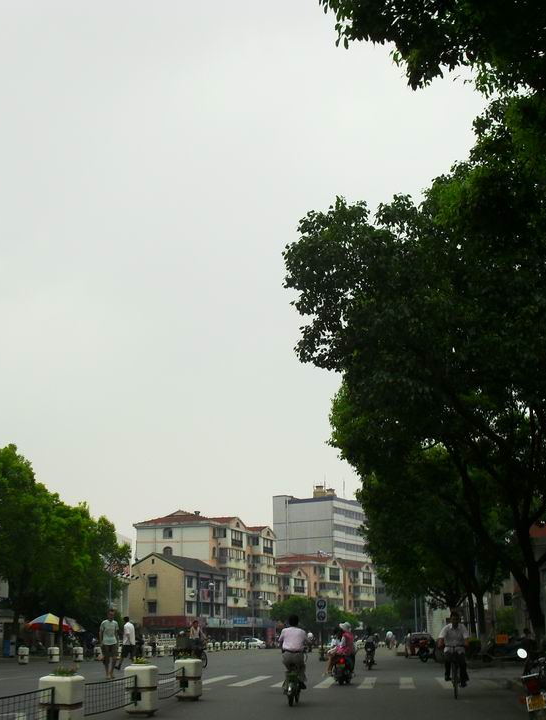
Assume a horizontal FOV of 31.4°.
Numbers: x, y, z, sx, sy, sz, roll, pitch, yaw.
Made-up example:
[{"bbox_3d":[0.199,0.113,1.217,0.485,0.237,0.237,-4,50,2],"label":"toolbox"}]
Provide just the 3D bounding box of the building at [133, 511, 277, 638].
[{"bbox_3d":[-9.730,35.330,155.620,13.200,19.800,27.100,-6,-17,21],"label":"building"}]

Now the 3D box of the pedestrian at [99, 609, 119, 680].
[{"bbox_3d":[-4.397,7.666,26.101,0.550,1.770,0.380,3,-16,-10],"label":"pedestrian"}]

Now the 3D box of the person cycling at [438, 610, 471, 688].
[{"bbox_3d":[3.423,5.454,18.407,0.580,1.380,0.720,-2,-16,7],"label":"person cycling"}]

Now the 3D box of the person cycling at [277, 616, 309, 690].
[{"bbox_3d":[0.356,5.076,16.854,0.550,1.270,0.750,-2,-16,5],"label":"person cycling"}]

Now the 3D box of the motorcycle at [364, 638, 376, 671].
[{"bbox_3d":[3.455,10.514,34.746,0.680,1.100,1.850,-2,-16,6],"label":"motorcycle"}]

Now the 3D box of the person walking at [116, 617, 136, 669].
[{"bbox_3d":[-5.220,10.106,34.349,0.480,1.710,0.480,-6,-17,21],"label":"person walking"}]

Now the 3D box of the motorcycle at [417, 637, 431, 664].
[{"bbox_3d":[6.955,13.295,44.557,0.700,1.120,1.850,-5,-17,16],"label":"motorcycle"}]

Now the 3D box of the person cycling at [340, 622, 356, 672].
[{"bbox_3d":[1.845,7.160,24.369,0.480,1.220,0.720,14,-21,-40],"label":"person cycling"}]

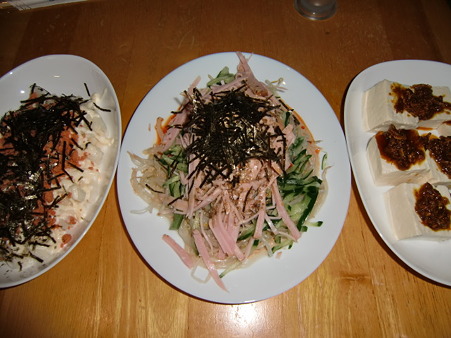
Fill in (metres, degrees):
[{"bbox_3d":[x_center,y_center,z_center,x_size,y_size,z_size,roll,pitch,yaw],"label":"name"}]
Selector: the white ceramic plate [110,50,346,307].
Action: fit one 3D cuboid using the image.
[{"bbox_3d":[0.008,-0.007,0.333,0.235,0.032,0.277,-2,65,2],"label":"white ceramic plate"}]

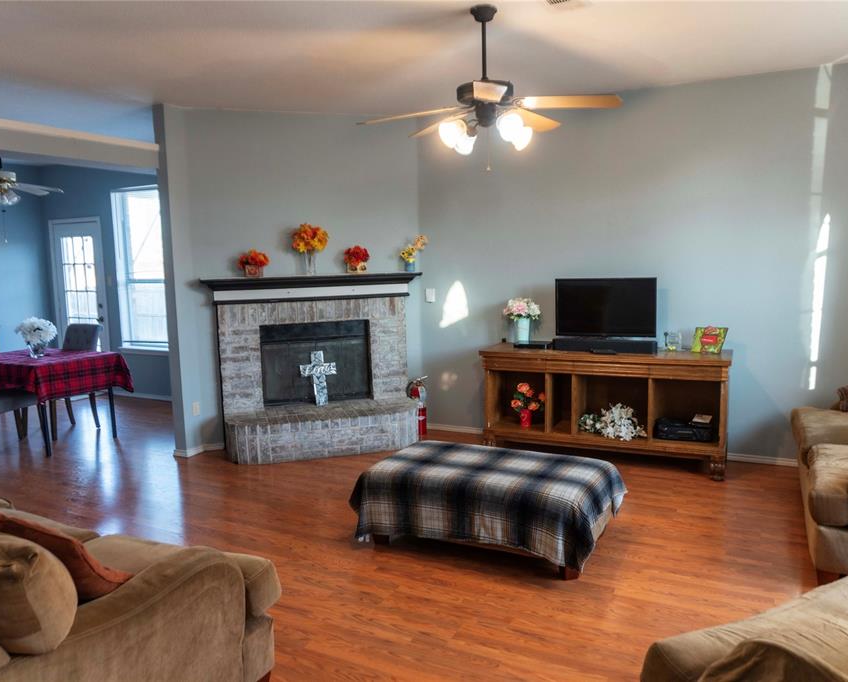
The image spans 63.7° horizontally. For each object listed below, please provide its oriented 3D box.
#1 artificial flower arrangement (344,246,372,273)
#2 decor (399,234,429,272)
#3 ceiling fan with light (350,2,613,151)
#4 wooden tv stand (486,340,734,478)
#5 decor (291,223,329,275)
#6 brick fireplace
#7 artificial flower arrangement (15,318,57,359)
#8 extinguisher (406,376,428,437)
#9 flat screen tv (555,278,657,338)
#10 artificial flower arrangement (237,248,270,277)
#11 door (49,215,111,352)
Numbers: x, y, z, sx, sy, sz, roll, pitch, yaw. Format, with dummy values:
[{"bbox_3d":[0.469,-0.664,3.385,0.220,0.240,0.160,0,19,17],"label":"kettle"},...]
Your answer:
[{"bbox_3d":[-0.560,-0.663,5.692,0.215,0.230,0.180,-4,7,-17],"label":"artificial flower arrangement"},{"bbox_3d":[-0.086,-0.720,5.657,0.235,0.310,0.170,-3,7,-10],"label":"decor"},{"bbox_3d":[0.304,-1.283,3.378,1.290,0.700,1.290,-1,7,5],"label":"ceiling fan with light"},{"bbox_3d":[1.335,0.482,5.120,1.757,0.813,0.525,2,8,26],"label":"wooden tv stand"},{"bbox_3d":[-0.916,-0.724,5.522,0.290,0.410,0.270,-4,7,-17],"label":"decor"},{"bbox_3d":[-0.849,0.189,5.492,1.745,1.412,0.543,-3,7,-10],"label":"brick fireplace"},{"bbox_3d":[-3.351,-0.032,5.897,0.315,0.341,0.320,-6,8,-30],"label":"artificial flower arrangement"},{"bbox_3d":[-0.045,0.569,6.003,0.180,0.510,0.150,-1,7,1],"label":"extinguisher"},{"bbox_3d":[1.369,-0.231,5.127,0.735,0.470,0.090,1,7,21],"label":"flat screen tv"},{"bbox_3d":[-1.345,-0.600,5.388,0.250,0.215,0.200,-1,7,-1],"label":"artificial flower arrangement"},{"bbox_3d":[-4.147,-0.403,8.312,0.930,2.080,0.100,2,8,29],"label":"door"}]

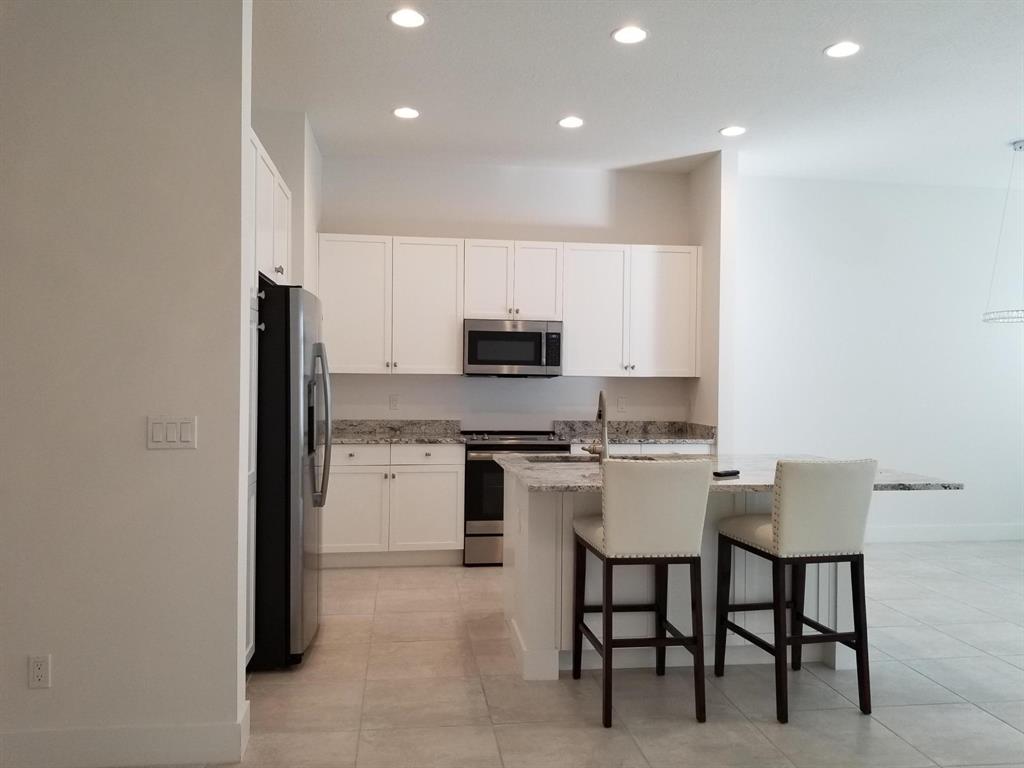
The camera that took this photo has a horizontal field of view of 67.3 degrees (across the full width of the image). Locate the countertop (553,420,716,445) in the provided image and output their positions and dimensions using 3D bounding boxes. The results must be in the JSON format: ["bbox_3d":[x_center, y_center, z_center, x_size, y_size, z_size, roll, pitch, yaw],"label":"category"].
[{"bbox_3d":[0.930,0.377,5.918,1.100,0.136,0.650,1,0,-8],"label":"countertop"}]

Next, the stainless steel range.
[{"bbox_3d":[0.006,0.851,5.769,0.760,0.930,0.680,1,0,-8],"label":"stainless steel range"}]

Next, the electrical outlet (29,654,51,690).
[{"bbox_3d":[-1.590,0.970,2.585,0.070,0.114,0.008,1,0,-8],"label":"electrical outlet"}]

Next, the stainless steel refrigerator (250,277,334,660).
[{"bbox_3d":[-1.360,0.421,3.934,0.865,1.770,0.910,1,0,-8],"label":"stainless steel refrigerator"}]

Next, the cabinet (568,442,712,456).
[{"bbox_3d":[0.913,0.867,5.923,1.080,0.840,0.620,1,0,-8],"label":"cabinet"}]

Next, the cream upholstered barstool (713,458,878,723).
[{"bbox_3d":[1.201,0.809,3.328,0.430,1.060,0.570,1,0,-14],"label":"cream upholstered barstool"}]

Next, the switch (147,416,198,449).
[{"bbox_3d":[-1.165,0.170,2.639,0.164,0.114,0.009,1,0,-8],"label":"switch"}]

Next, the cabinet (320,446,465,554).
[{"bbox_3d":[-0.902,0.846,5.674,1.065,0.840,0.620,1,0,-8],"label":"cabinet"}]

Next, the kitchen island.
[{"bbox_3d":[0.913,0.876,3.864,1.910,0.914,1.310,1,0,-8],"label":"kitchen island"}]

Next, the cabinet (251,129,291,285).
[{"bbox_3d":[-1.492,-0.800,3.839,0.610,0.590,0.980,1,0,-8],"label":"cabinet"}]

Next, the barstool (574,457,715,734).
[{"bbox_3d":[0.525,0.801,3.256,0.430,1.060,0.570,1,0,-9],"label":"barstool"}]

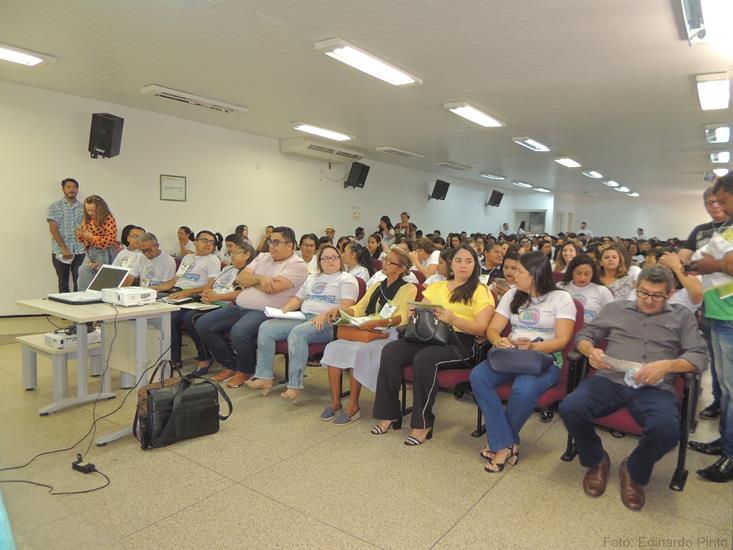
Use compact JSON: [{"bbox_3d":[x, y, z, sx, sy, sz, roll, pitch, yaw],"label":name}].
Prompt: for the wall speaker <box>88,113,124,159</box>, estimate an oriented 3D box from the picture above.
[{"bbox_3d":[-2.898,-1.549,5.666,0.215,0.420,0.260,16,19,-4],"label":"wall speaker"}]

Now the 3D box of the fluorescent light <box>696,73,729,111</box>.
[{"bbox_3d":[3.522,-1.853,5.143,0.240,0.065,1.320,5,7,35],"label":"fluorescent light"}]

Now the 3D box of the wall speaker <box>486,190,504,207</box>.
[{"bbox_3d":[4.331,-2.559,17.000,0.310,0.490,0.280,-3,29,-46],"label":"wall speaker"}]

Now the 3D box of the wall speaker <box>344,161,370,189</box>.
[{"bbox_3d":[-0.158,-2.042,10.429,0.250,0.460,0.280,26,18,31],"label":"wall speaker"}]

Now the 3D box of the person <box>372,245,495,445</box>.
[{"bbox_3d":[0.467,0.413,3.420,0.530,1.210,0.800,6,7,43],"label":"person"}]

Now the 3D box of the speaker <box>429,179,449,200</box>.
[{"bbox_3d":[1.980,-2.236,13.419,0.250,0.460,0.280,26,18,31],"label":"speaker"}]

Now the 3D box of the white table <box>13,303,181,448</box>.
[{"bbox_3d":[-1.752,0.579,3.324,0.970,0.765,0.610,5,6,36],"label":"white table"}]

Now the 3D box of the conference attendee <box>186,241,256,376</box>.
[{"bbox_3d":[-1.405,0.283,4.825,0.470,1.090,0.840,7,7,35],"label":"conference attendee"}]

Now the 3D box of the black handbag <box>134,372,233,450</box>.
[{"bbox_3d":[-1.151,0.822,3.157,0.450,0.360,0.190,-1,7,-33],"label":"black handbag"}]

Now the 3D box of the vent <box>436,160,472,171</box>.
[{"bbox_3d":[1.903,-2.275,10.772,0.250,0.065,1.270,5,6,36],"label":"vent"}]

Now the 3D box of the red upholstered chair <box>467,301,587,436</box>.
[{"bbox_3d":[1.061,0.611,3.250,0.580,0.880,0.640,5,6,36],"label":"red upholstered chair"}]

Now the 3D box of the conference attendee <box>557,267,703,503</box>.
[{"bbox_3d":[1.471,0.525,2.813,0.670,1.180,0.790,6,7,39],"label":"conference attendee"}]

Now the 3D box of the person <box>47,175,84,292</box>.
[{"bbox_3d":[-3.414,-0.241,5.804,0.470,1.700,0.290,-2,8,-42],"label":"person"}]

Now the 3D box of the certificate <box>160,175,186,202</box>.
[{"bbox_3d":[-2.783,-1.247,7.328,0.025,0.360,0.420,5,7,35],"label":"certificate"}]

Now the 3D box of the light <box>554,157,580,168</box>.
[{"bbox_3d":[3.945,-2.219,9.948,0.280,0.070,1.280,7,7,35],"label":"light"}]

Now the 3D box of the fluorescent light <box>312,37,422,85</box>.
[{"bbox_3d":[0.050,-1.902,4.653,0.240,0.065,1.320,5,7,35],"label":"fluorescent light"}]

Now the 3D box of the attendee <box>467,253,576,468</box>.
[{"bbox_3d":[0.959,0.460,3.132,0.560,1.220,0.860,7,8,43],"label":"attendee"}]

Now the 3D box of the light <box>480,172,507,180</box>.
[{"bbox_3d":[3.473,-2.694,13.902,0.240,0.065,1.320,5,7,35],"label":"light"}]

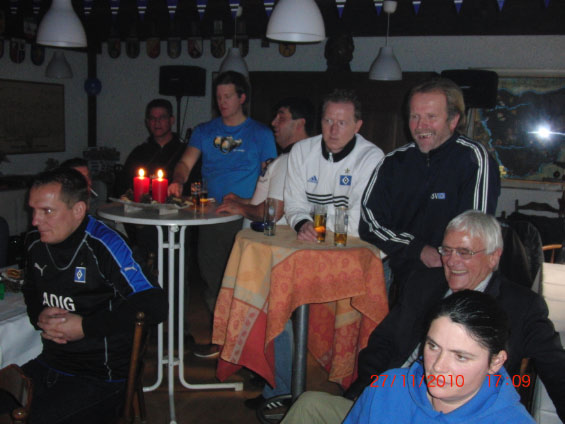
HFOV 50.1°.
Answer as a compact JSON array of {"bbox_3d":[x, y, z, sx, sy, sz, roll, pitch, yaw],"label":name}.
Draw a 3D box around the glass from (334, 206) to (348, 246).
[{"bbox_3d":[0.231,0.053,2.332,0.053,0.155,0.053,2,7,0],"label":"glass"}]

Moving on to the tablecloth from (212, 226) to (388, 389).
[{"bbox_3d":[0.067,0.379,2.530,0.690,0.570,0.660,2,7,0],"label":"tablecloth"}]

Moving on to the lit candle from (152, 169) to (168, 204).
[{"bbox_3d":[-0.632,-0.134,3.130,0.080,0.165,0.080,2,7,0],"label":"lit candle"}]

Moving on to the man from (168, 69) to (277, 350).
[{"bbox_3d":[-0.333,0.077,3.508,0.600,1.742,0.480,3,7,11],"label":"man"}]

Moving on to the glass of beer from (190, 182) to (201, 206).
[{"bbox_3d":[-0.484,-0.102,3.364,0.056,0.135,0.056,2,7,0],"label":"glass of beer"}]

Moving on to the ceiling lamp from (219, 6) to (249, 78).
[{"bbox_3d":[-0.414,-1.501,5.357,0.285,0.622,0.285,2,7,0],"label":"ceiling lamp"}]

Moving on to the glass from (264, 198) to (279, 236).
[{"bbox_3d":[-0.049,0.013,2.561,0.056,0.163,0.056,2,7,0],"label":"glass"}]

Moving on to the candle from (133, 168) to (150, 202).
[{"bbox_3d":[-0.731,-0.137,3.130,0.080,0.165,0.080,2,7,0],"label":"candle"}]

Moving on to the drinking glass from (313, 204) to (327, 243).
[{"bbox_3d":[0.154,0.043,2.410,0.053,0.152,0.053,2,7,0],"label":"drinking glass"}]

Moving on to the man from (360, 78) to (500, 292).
[{"bbox_3d":[0.575,0.300,2.414,0.580,1.620,0.420,5,8,28],"label":"man"}]

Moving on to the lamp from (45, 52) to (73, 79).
[{"bbox_3d":[-2.179,-1.430,5.876,0.285,0.260,0.285,2,7,0],"label":"lamp"}]

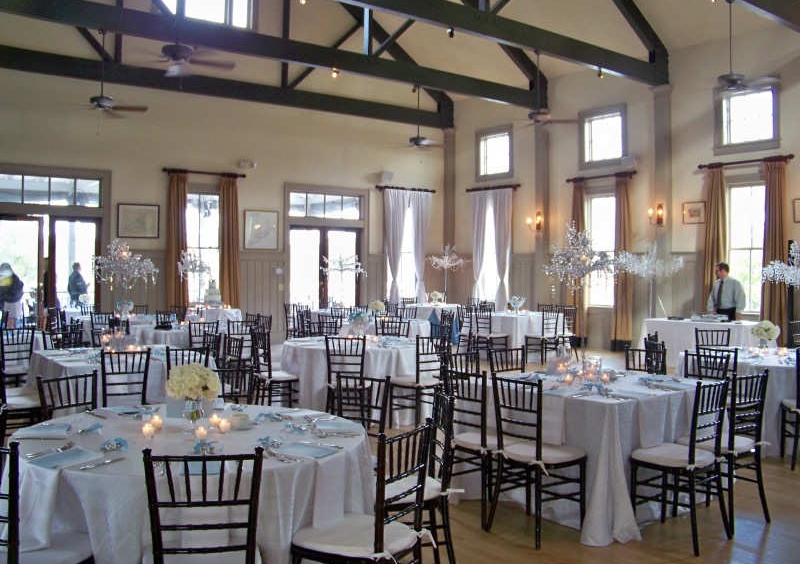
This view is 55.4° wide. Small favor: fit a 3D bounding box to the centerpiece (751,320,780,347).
[{"bbox_3d":[3.354,0.488,6.989,0.273,0.283,0.273,0,1,26],"label":"centerpiece"}]

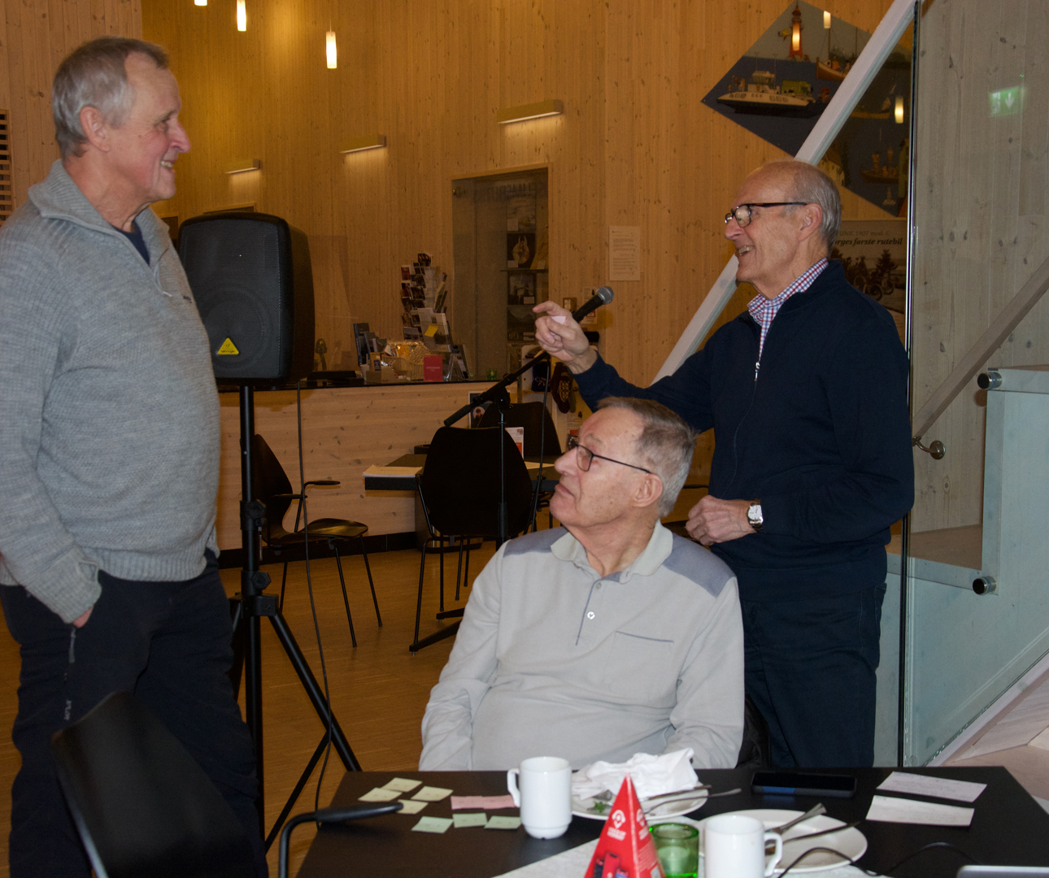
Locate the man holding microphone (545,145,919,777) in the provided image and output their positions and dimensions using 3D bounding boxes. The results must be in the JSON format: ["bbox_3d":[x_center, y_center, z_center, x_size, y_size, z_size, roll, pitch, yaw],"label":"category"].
[{"bbox_3d":[0.446,0.318,2.900,0.600,1.690,0.560,-5,7,-43],"label":"man holding microphone"}]

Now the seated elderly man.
[{"bbox_3d":[0.100,0.573,2.470,0.560,1.260,0.750,1,5,14],"label":"seated elderly man"}]

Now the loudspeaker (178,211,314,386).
[{"bbox_3d":[-0.660,-0.332,3.645,0.260,0.412,0.230,1,5,9],"label":"loudspeaker"}]

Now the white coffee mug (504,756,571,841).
[{"bbox_3d":[0.018,0.468,1.999,0.083,0.094,0.067,0,5,0],"label":"white coffee mug"}]

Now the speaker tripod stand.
[{"bbox_3d":[-0.568,0.473,3.736,0.660,1.240,0.720,-2,5,-15],"label":"speaker tripod stand"}]

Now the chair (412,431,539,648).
[{"bbox_3d":[-0.201,0.399,6.591,0.560,0.880,0.550,0,5,0],"label":"chair"}]

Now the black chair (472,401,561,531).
[{"bbox_3d":[-0.049,0.303,7.218,0.560,0.860,0.560,0,6,4],"label":"black chair"}]

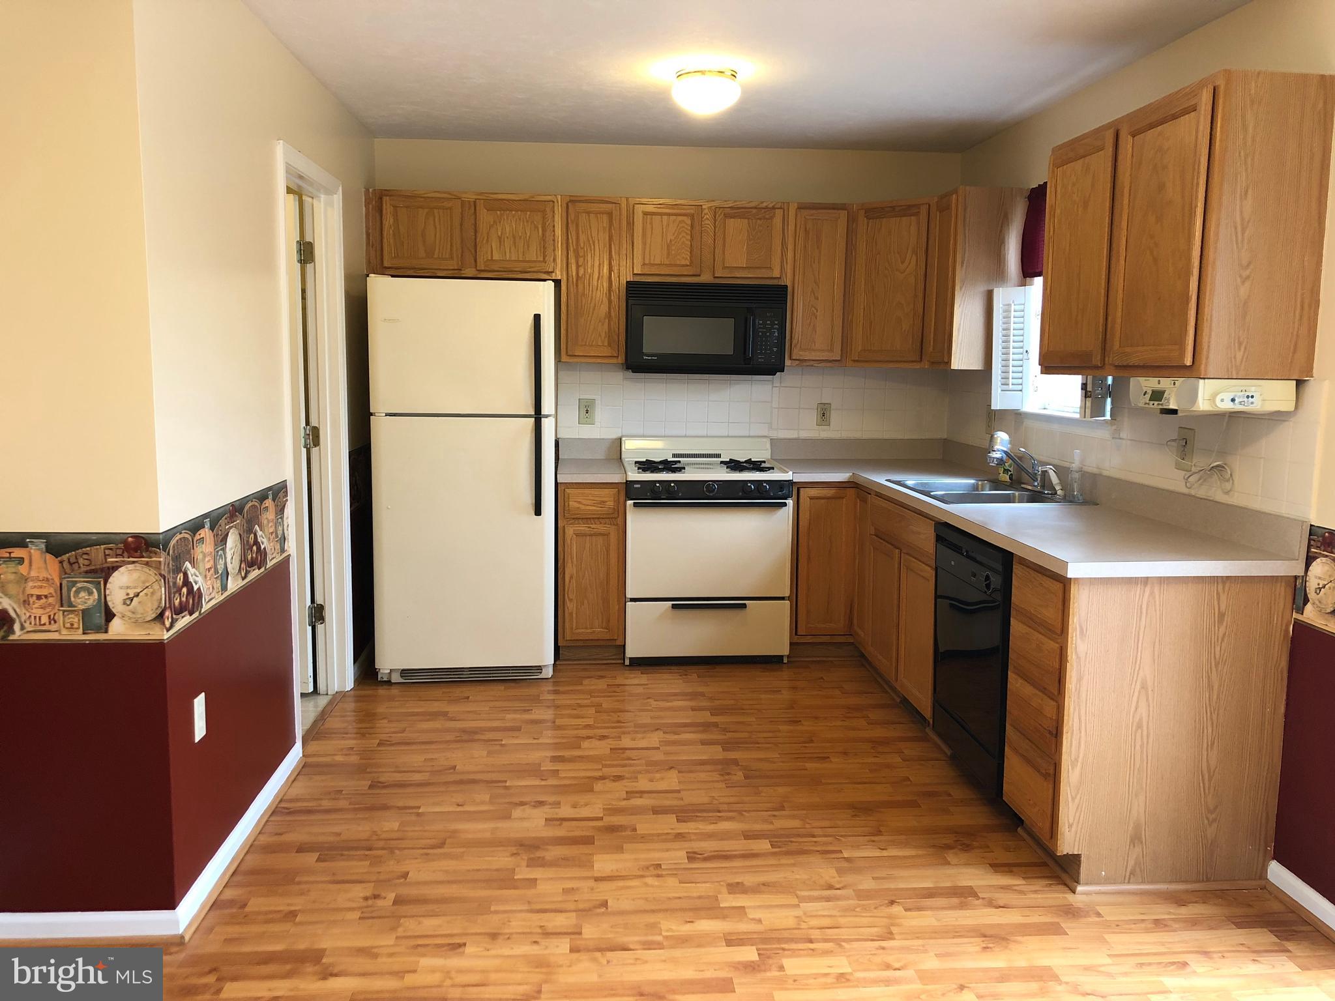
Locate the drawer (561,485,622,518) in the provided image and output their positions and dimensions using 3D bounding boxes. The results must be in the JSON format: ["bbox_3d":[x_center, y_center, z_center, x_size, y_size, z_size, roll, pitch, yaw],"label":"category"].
[{"bbox_3d":[-0.361,-0.025,5.082,0.249,0.145,0.546,0,8,-5],"label":"drawer"}]

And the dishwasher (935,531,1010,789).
[{"bbox_3d":[1.276,0.495,3.558,0.607,0.787,0.612,0,8,-5],"label":"dishwasher"}]

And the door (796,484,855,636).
[{"bbox_3d":[0.734,0.281,5.004,0.281,0.691,0.025,0,8,-5],"label":"door"}]

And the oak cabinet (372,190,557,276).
[{"bbox_3d":[-0.938,-1.232,5.075,0.874,0.376,0.323,0,8,-5],"label":"oak cabinet"}]

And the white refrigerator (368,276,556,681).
[{"bbox_3d":[-0.898,-0.114,4.955,0.767,1.717,0.762,0,8,-5],"label":"white refrigerator"}]

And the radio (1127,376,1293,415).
[{"bbox_3d":[1.476,-0.293,2.961,0.270,0.093,0.355,0,8,-5],"label":"radio"}]

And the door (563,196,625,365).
[{"bbox_3d":[-0.344,-1.028,5.054,0.304,0.761,0.028,0,8,-5],"label":"door"}]

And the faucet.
[{"bbox_3d":[1.394,-0.150,4.246,0.210,0.228,0.340,0,8,-5],"label":"faucet"}]

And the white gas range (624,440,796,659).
[{"bbox_3d":[0.165,0.232,5.195,0.756,1.020,0.650,0,8,-5],"label":"white gas range"}]

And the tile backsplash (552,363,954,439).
[{"bbox_3d":[0.445,-0.494,5.453,2.000,0.372,0.023,0,8,-5],"label":"tile backsplash"}]

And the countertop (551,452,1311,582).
[{"bbox_3d":[0.567,-0.006,4.120,1.979,0.041,2.784,0,8,-5],"label":"countertop"}]

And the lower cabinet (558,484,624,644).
[{"bbox_3d":[-0.363,0.255,5.165,0.301,0.792,0.635,0,8,-5],"label":"lower cabinet"}]

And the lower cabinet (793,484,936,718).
[{"bbox_3d":[1.029,0.368,4.667,0.880,0.827,1.645,0,8,-5],"label":"lower cabinet"}]

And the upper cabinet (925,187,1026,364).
[{"bbox_3d":[1.347,-0.958,4.724,0.318,0.758,0.275,0,8,-5],"label":"upper cabinet"}]

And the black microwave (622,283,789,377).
[{"bbox_3d":[0.171,-0.823,5.195,0.752,0.418,0.395,0,8,-5],"label":"black microwave"}]

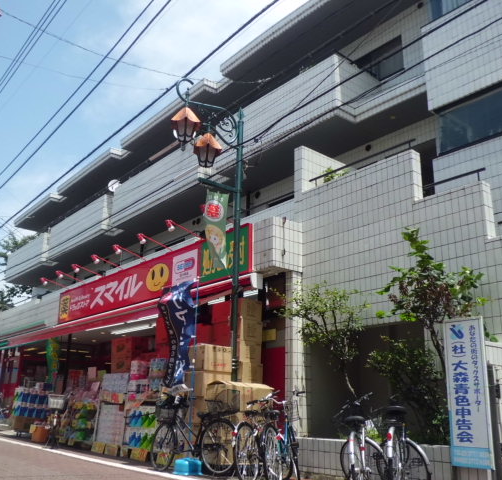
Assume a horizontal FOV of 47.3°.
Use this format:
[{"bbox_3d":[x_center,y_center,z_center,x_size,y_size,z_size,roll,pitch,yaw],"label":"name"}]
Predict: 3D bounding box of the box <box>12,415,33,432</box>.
[{"bbox_3d":[-5.796,4.624,14.448,0.453,0.367,0.370,13,-20,-36],"label":"box"}]

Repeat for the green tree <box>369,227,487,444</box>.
[{"bbox_3d":[2.011,1.053,6.612,1.050,2.428,1.263,13,-20,-36],"label":"green tree"}]

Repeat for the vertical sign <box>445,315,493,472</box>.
[{"bbox_3d":[2.129,1.478,5.600,0.060,1.392,0.418,13,-20,-36],"label":"vertical sign"}]

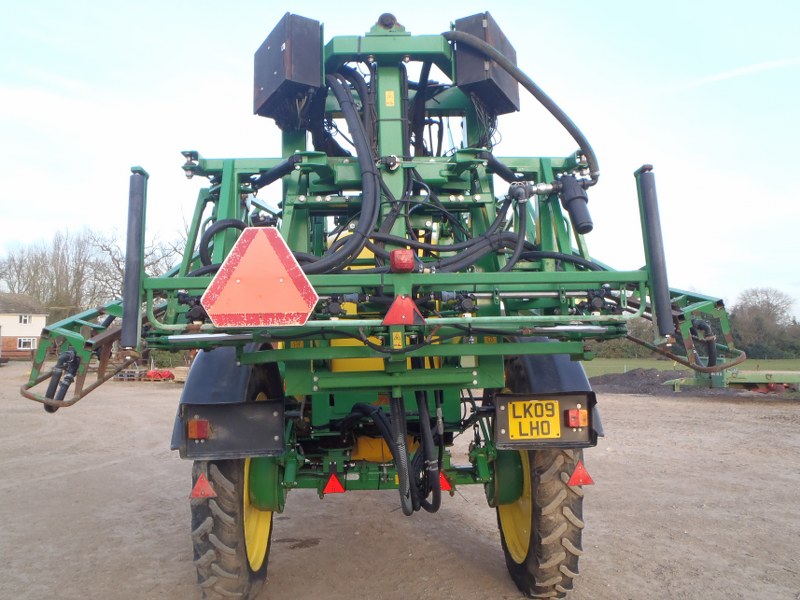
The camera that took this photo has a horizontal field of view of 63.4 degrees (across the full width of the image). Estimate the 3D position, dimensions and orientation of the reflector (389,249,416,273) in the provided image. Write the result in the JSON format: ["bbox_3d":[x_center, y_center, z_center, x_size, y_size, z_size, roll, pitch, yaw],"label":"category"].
[{"bbox_3d":[0.009,-0.140,2.320,0.085,0.080,0.055,0,-4,-6],"label":"reflector"}]

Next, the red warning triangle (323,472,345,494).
[{"bbox_3d":[-0.436,1.216,4.280,0.147,0.137,0.012,-1,-4,-3],"label":"red warning triangle"}]

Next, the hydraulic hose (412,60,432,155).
[{"bbox_3d":[0.099,-0.839,2.850,0.085,0.410,0.100,-1,-4,-3],"label":"hydraulic hose"}]

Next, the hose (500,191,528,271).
[{"bbox_3d":[0.435,-0.257,2.460,0.100,0.300,0.090,-1,-4,-3],"label":"hose"}]

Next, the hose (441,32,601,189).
[{"bbox_3d":[0.484,-0.773,2.600,0.590,0.590,0.200,-1,-4,-3],"label":"hose"}]

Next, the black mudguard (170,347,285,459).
[{"bbox_3d":[-0.940,0.570,3.970,0.600,0.630,1.050,-1,-4,-3],"label":"black mudguard"}]

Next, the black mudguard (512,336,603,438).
[{"bbox_3d":[0.785,0.520,4.060,0.580,0.600,1.050,-1,-4,-3],"label":"black mudguard"}]

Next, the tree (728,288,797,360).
[{"bbox_3d":[39.322,2.434,70.000,6.800,7.600,6.500,-3,-4,27],"label":"tree"}]

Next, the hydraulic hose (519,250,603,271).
[{"bbox_3d":[0.640,-0.158,2.580,0.335,0.080,0.130,-1,-4,-3],"label":"hydraulic hose"}]

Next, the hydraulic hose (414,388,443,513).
[{"bbox_3d":[0.131,0.693,2.980,0.115,0.535,0.200,-1,-4,-3],"label":"hydraulic hose"}]

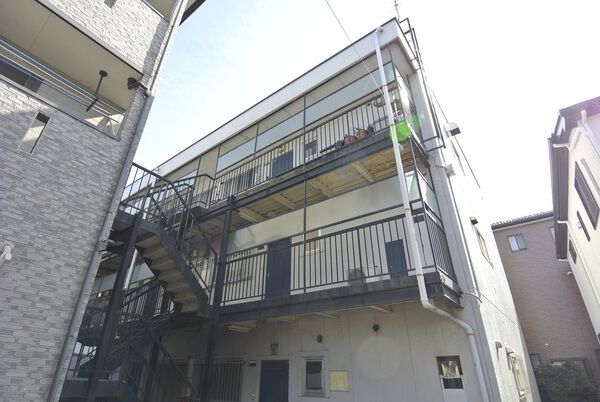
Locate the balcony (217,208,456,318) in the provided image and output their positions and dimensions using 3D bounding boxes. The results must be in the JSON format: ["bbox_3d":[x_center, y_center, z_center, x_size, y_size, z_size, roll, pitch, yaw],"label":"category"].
[{"bbox_3d":[0.449,1.654,6.184,4.830,1.389,1.270,-20,-35,32],"label":"balcony"}]

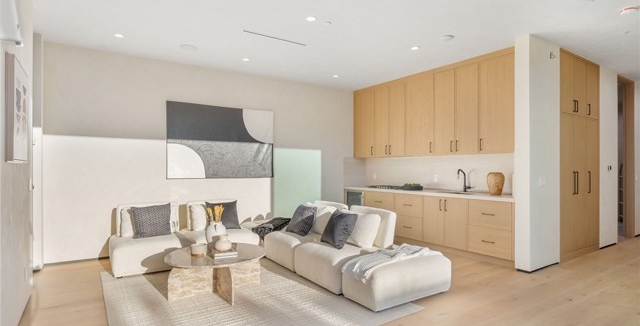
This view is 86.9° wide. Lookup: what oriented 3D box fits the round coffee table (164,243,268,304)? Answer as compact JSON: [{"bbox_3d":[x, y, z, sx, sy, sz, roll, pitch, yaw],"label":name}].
[{"bbox_3d":[-1.091,1.154,3.572,0.990,0.400,0.990,0,-1,0],"label":"round coffee table"}]

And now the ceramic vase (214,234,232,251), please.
[{"bbox_3d":[-0.990,0.820,3.463,0.162,0.158,0.162,1,-1,-34],"label":"ceramic vase"}]

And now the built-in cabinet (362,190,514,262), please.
[{"bbox_3d":[1.948,0.923,5.762,0.620,0.800,2.860,1,-1,-36],"label":"built-in cabinet"}]

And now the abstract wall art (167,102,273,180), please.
[{"bbox_3d":[-1.630,-0.348,5.788,1.840,1.230,0.045,1,-1,-34],"label":"abstract wall art"}]

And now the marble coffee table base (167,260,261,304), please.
[{"bbox_3d":[-1.091,1.164,3.572,0.940,0.370,0.920,1,-1,-34],"label":"marble coffee table base"}]

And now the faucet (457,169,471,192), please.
[{"bbox_3d":[2.316,0.295,5.437,0.240,0.380,0.140,1,-1,-34],"label":"faucet"}]

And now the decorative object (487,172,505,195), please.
[{"bbox_3d":[2.593,0.305,4.984,0.250,0.340,0.250,1,-1,-34],"label":"decorative object"}]

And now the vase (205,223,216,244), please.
[{"bbox_3d":[-1.181,0.818,3.853,0.210,0.280,0.210,1,-1,-34],"label":"vase"}]

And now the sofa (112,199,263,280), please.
[{"bbox_3d":[-1.942,0.984,4.894,1.900,0.770,1.050,1,-1,-34],"label":"sofa"}]

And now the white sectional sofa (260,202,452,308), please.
[{"bbox_3d":[0.303,0.991,4.332,1.070,0.760,2.360,1,-1,-34],"label":"white sectional sofa"}]

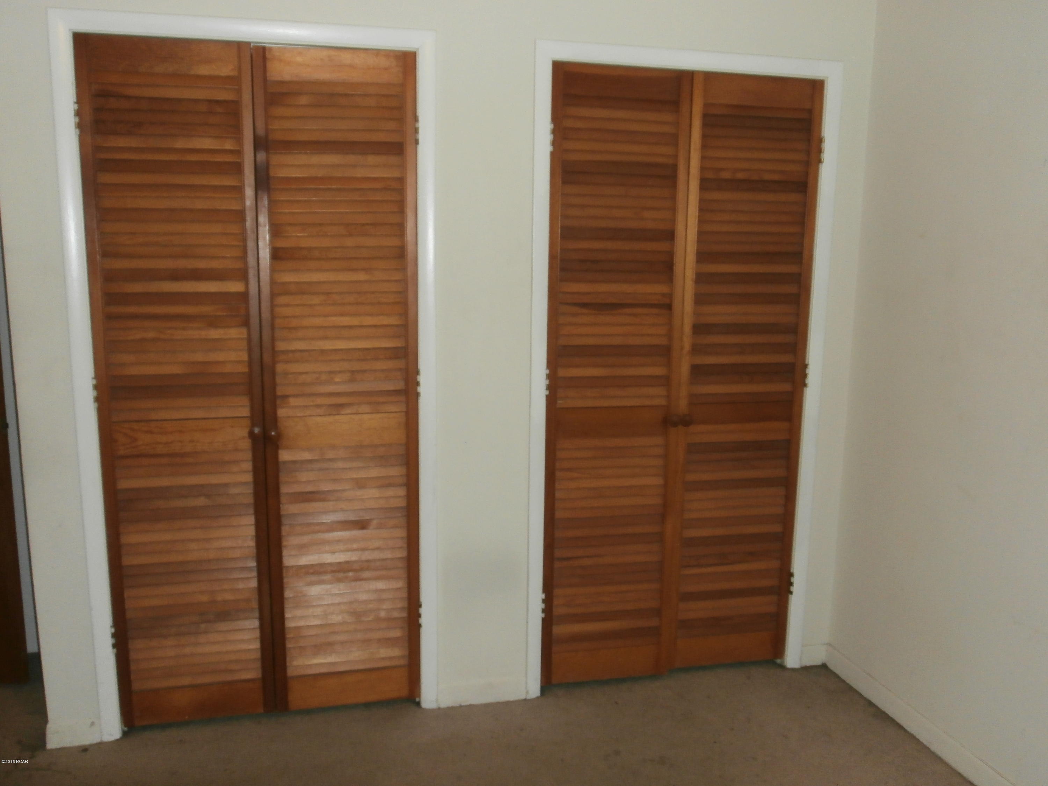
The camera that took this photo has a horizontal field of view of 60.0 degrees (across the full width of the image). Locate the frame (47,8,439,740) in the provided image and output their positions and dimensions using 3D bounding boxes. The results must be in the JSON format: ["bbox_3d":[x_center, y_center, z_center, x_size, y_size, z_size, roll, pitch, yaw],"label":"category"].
[{"bbox_3d":[-0.768,0.005,2.689,1.019,2.087,0.080,-2,10,-13],"label":"frame"}]

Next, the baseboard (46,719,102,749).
[{"bbox_3d":[-1.342,1.011,2.703,0.148,0.083,0.018,-2,10,-13],"label":"baseboard"}]

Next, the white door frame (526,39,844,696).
[{"bbox_3d":[0.510,-0.029,2.988,1.013,2.087,0.080,-2,10,-13],"label":"white door frame"}]

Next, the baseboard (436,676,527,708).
[{"bbox_3d":[-0.136,0.981,2.986,0.297,0.080,0.018,-2,10,-13],"label":"baseboard"}]

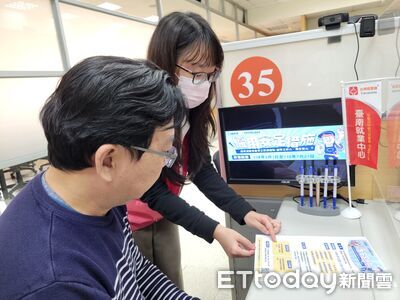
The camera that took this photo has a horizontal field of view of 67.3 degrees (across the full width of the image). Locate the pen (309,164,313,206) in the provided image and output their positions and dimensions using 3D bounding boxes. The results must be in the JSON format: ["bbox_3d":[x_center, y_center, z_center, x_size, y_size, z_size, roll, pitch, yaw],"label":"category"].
[{"bbox_3d":[0.368,0.122,0.991,0.011,0.141,0.011,0,13,23],"label":"pen"}]

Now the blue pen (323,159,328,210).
[{"bbox_3d":[0.406,0.119,0.968,0.011,0.147,0.011,2,14,23],"label":"blue pen"}]

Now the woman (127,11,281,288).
[{"bbox_3d":[-0.018,0.307,0.930,0.530,1.380,0.460,-2,12,24],"label":"woman"}]

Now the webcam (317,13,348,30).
[{"bbox_3d":[0.436,-0.418,0.980,0.092,0.041,0.050,-1,13,26],"label":"webcam"}]

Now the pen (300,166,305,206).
[{"bbox_3d":[0.342,0.123,1.004,0.011,0.141,0.011,0,13,23],"label":"pen"}]

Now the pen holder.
[{"bbox_3d":[0.388,0.151,0.983,0.135,0.110,0.070,-1,13,27],"label":"pen holder"}]

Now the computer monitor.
[{"bbox_3d":[0.299,-0.020,1.064,0.442,0.290,0.050,-2,12,24],"label":"computer monitor"}]

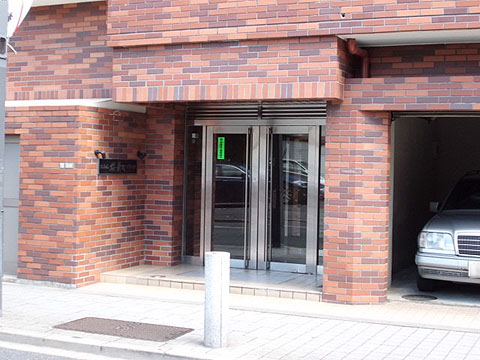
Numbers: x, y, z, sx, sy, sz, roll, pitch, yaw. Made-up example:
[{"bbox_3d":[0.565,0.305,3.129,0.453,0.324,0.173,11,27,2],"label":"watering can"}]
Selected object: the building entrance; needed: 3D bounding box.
[{"bbox_3d":[0.197,0.081,10.333,2.110,2.195,0.250,2,2,24],"label":"building entrance"}]

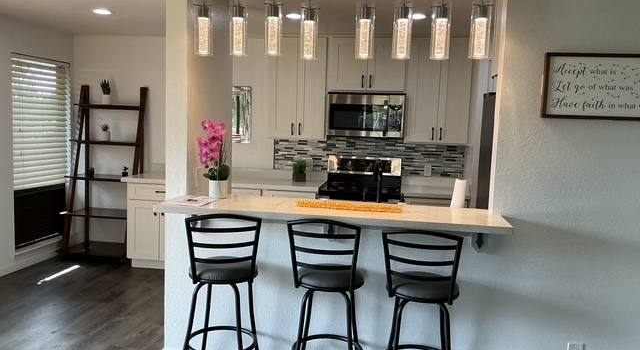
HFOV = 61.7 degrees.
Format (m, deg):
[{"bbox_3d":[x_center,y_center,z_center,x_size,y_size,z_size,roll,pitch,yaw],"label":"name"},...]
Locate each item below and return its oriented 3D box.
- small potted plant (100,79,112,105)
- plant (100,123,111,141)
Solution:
[{"bbox_3d":[-2.322,-0.898,5.820,0.125,0.270,0.120,3,5,8],"label":"small potted plant"},{"bbox_3d":[-2.331,-0.460,5.828,0.092,0.192,0.092,3,6,8],"label":"plant"}]

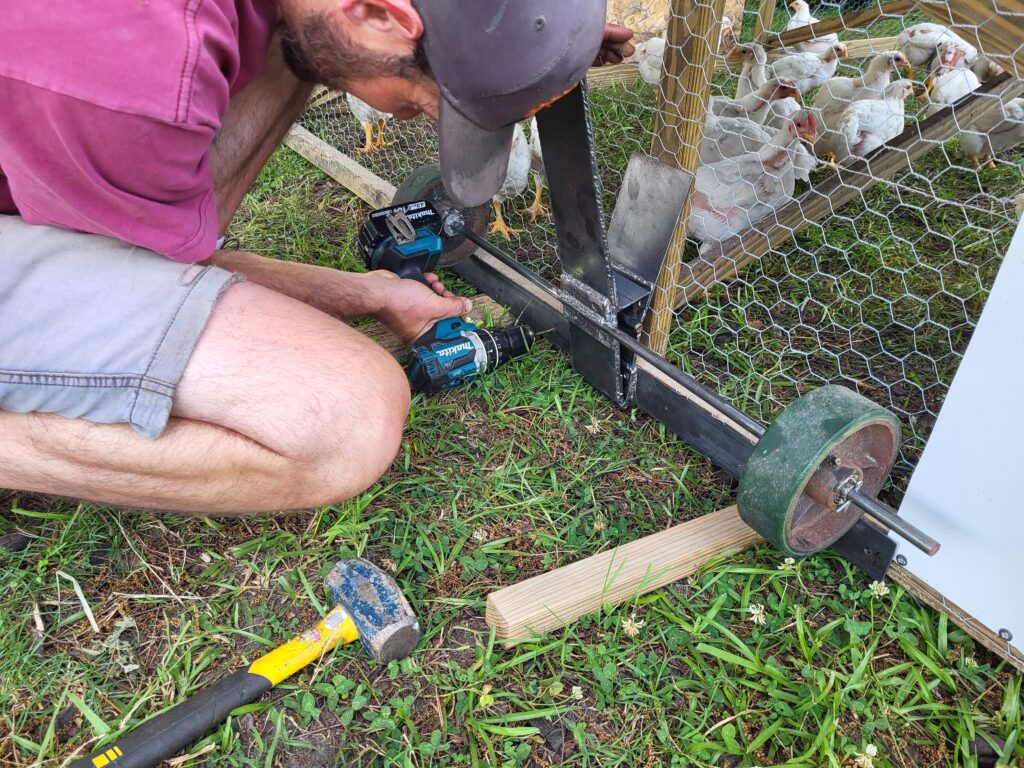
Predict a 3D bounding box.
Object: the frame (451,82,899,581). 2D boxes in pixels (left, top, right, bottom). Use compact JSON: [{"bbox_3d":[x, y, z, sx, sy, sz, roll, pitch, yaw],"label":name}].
[{"bbox_3d":[0.097,-0.179,0.953,0.178,0.426,0.903,-16,36,-28],"label":"frame"}]

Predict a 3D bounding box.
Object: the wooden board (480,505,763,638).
[{"bbox_3d":[0.143,0.179,0.773,0.352,0.026,0.038,-13,35,-25],"label":"wooden board"}]

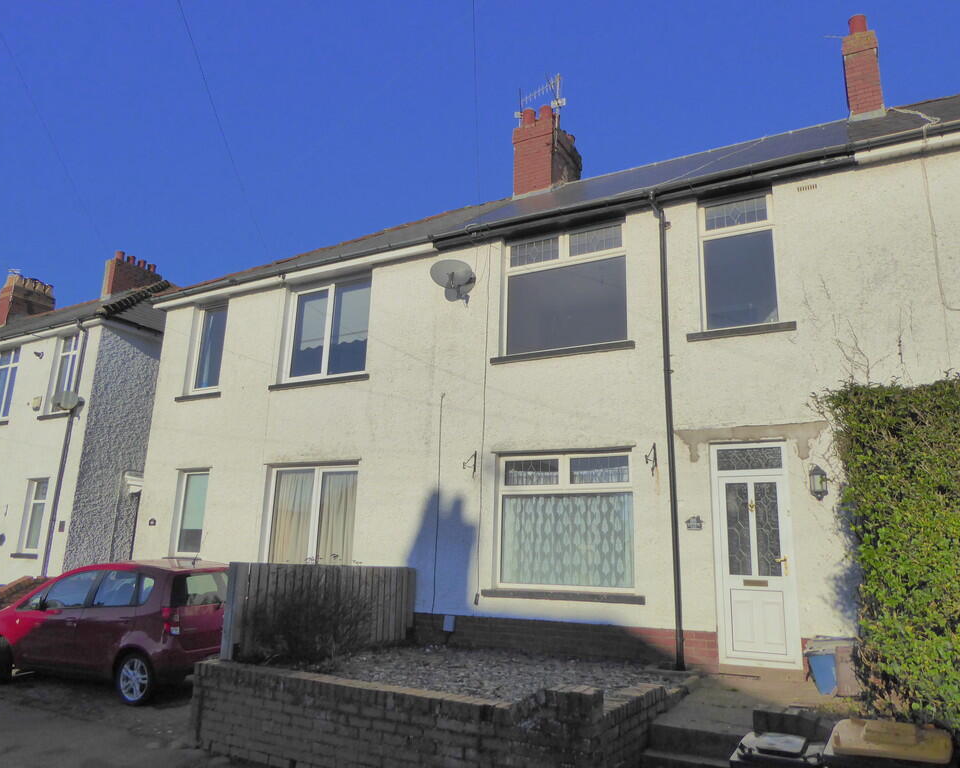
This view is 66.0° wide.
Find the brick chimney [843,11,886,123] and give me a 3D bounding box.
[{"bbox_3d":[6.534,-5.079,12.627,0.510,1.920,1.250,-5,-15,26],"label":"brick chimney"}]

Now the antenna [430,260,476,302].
[{"bbox_3d":[-0.366,-1.442,10.369,0.620,0.520,0.480,2,-14,-1],"label":"antenna"}]

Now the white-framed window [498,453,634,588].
[{"bbox_3d":[1.080,1.740,9.412,1.860,1.730,0.110,-5,-15,26],"label":"white-framed window"}]

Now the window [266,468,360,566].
[{"bbox_3d":[-2.477,2.067,11.113,1.710,1.630,0.100,-6,-15,27],"label":"window"}]

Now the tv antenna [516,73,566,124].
[{"bbox_3d":[1.275,-5.889,15.464,0.360,0.850,1.120,13,-18,-38],"label":"tv antenna"}]

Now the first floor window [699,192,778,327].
[{"bbox_3d":[3.194,-1.535,9.143,0.880,1.760,0.110,-5,-15,26],"label":"first floor window"}]

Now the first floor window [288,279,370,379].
[{"bbox_3d":[-2.405,-0.846,11.827,1.700,1.550,0.100,-6,-15,27],"label":"first floor window"}]

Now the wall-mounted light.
[{"bbox_3d":[3.605,1.051,7.876,0.180,0.360,0.160,-6,-15,27],"label":"wall-mounted light"}]

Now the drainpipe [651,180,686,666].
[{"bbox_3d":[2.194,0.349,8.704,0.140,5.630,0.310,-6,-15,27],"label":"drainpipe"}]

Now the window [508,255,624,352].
[{"bbox_3d":[1.150,-1.038,9.997,1.740,1.190,0.100,-6,-15,27],"label":"window"}]

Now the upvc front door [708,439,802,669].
[{"bbox_3d":[3.088,1.880,8.329,0.850,2.460,0.100,-5,-15,26],"label":"upvc front door"}]

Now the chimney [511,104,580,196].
[{"bbox_3d":[1.424,-4.442,15.403,0.860,1.880,1.700,-5,-15,26],"label":"chimney"}]

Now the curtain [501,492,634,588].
[{"bbox_3d":[1.086,1.981,9.475,1.822,1.197,0.070,-5,-15,26],"label":"curtain"}]

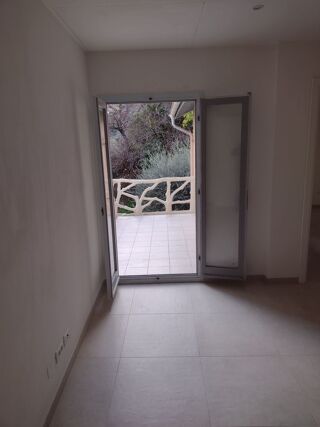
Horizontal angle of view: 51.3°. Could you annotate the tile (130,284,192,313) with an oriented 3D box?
[{"bbox_3d":[0.023,0.891,3.474,0.615,0.015,0.621,-2,14,2],"label":"tile"}]

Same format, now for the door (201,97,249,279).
[{"bbox_3d":[0.669,-0.196,3.484,0.462,1.929,0.050,0,15,11],"label":"door"}]

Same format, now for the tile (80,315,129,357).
[{"bbox_3d":[-0.479,1.059,2.892,0.360,0.015,0.615,-2,14,2],"label":"tile"}]

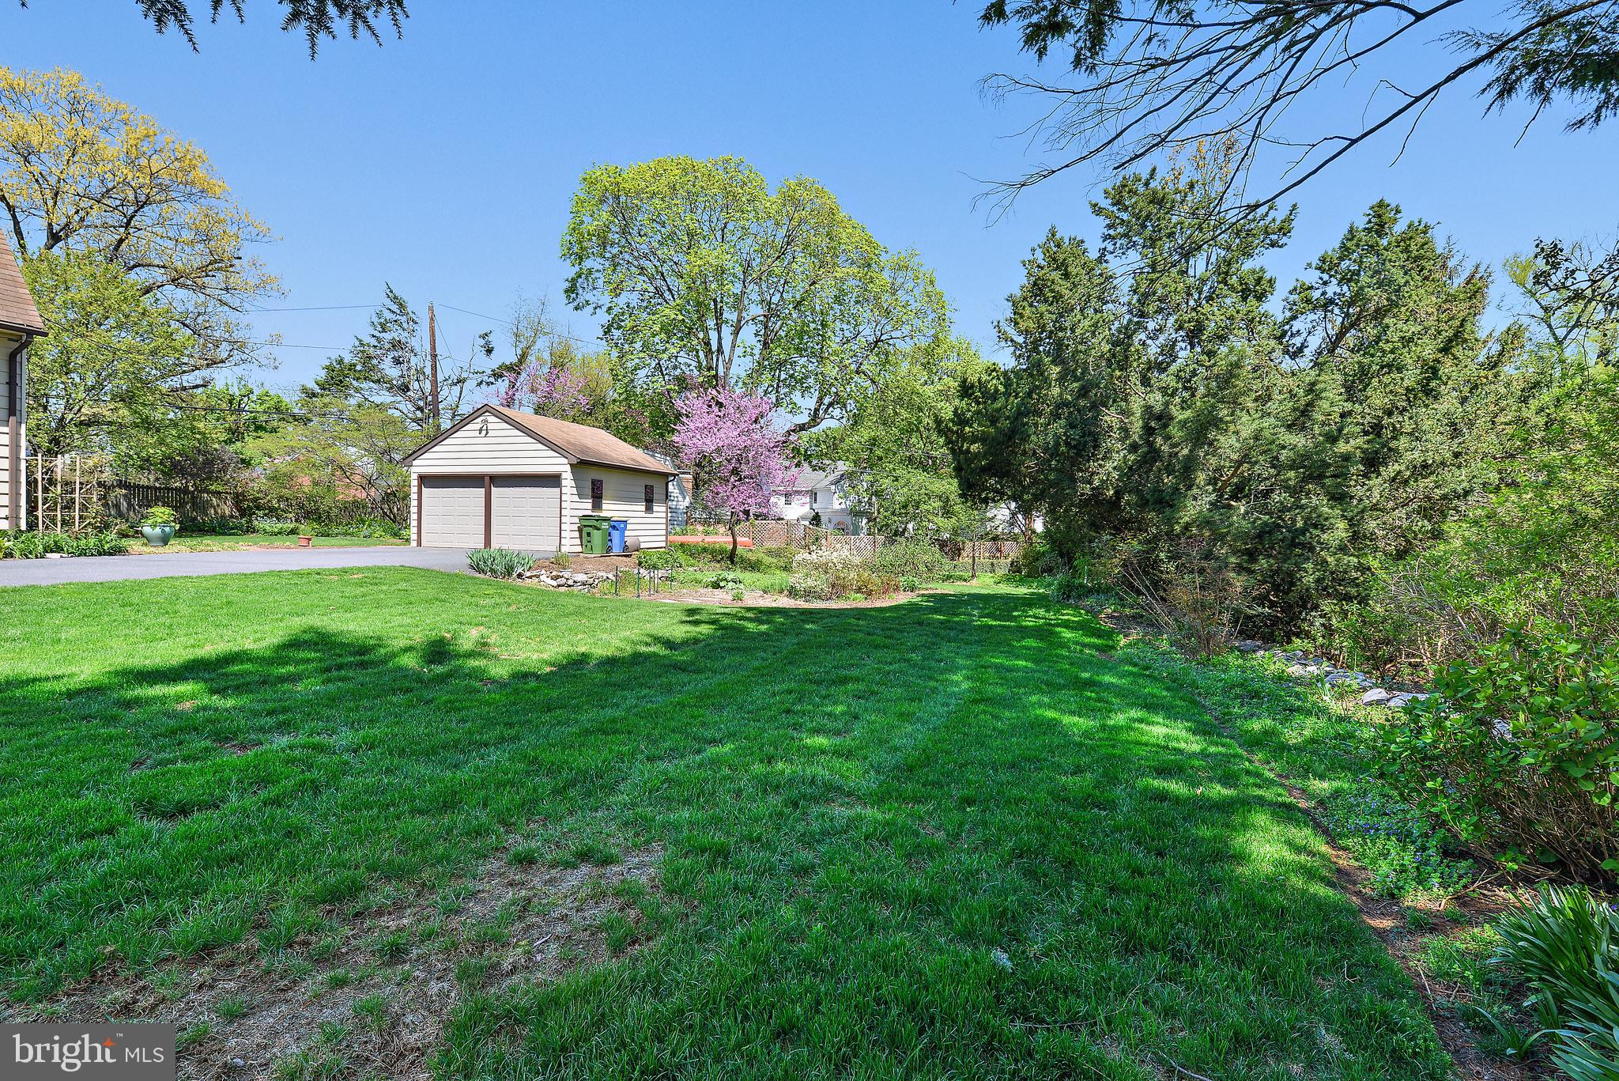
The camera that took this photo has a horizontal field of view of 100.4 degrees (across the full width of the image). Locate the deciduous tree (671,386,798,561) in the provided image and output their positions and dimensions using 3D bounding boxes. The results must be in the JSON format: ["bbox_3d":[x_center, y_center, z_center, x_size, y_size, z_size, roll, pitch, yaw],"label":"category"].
[{"bbox_3d":[-2.040,-1.760,18.600,3.400,4.700,3.200,1,1,-6],"label":"deciduous tree"}]

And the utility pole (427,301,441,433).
[{"bbox_3d":[-17.100,-5.550,31.000,0.300,10.600,0.300,-3,1,-29],"label":"utility pole"}]

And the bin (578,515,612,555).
[{"bbox_3d":[-6.060,-0.170,19.050,0.660,1.090,0.780,1,1,25],"label":"bin"}]

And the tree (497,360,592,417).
[{"bbox_3d":[-11.300,-3.750,29.000,4.800,7.200,4.500,0,1,-21],"label":"tree"}]

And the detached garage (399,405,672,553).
[{"bbox_3d":[-8.540,-1.880,22.300,6.350,4.220,5.650,1,1,19],"label":"detached garage"}]

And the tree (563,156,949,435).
[{"bbox_3d":[-2.650,-8.800,33.500,18.000,18.300,16.000,1,1,-5],"label":"tree"}]

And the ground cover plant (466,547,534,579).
[{"bbox_3d":[-6.100,0.450,13.300,1.350,0.580,1.050,0,1,-25],"label":"ground cover plant"}]

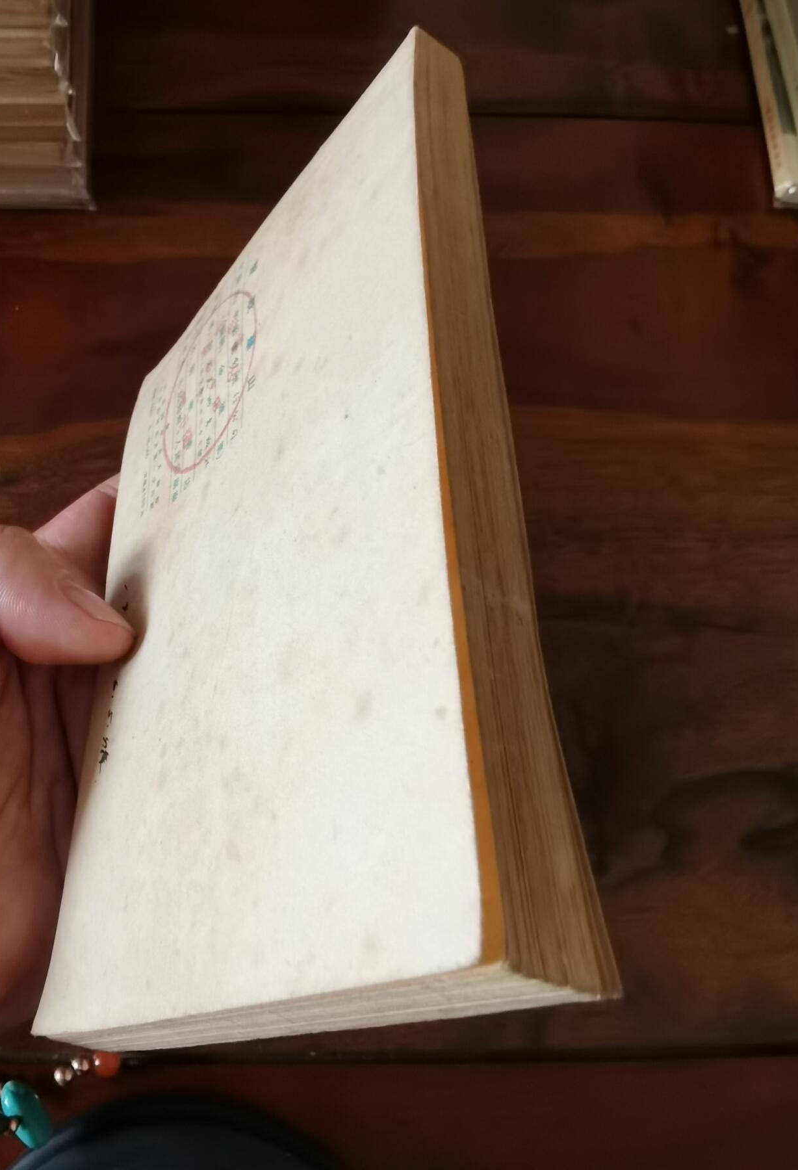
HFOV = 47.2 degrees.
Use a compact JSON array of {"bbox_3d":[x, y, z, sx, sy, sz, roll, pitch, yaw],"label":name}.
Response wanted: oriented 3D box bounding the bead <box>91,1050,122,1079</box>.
[{"bbox_3d":[-0.080,0.131,0.250,0.007,0.007,0.007,0,49,0],"label":"bead"}]

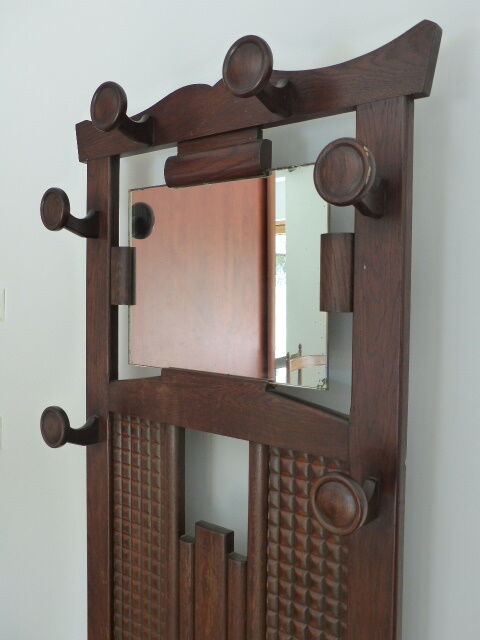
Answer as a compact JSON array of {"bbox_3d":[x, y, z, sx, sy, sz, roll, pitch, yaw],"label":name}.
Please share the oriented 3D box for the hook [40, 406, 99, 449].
[{"bbox_3d":[-0.360,0.229,1.201,0.085,0.095,0.106,3,3,37],"label":"hook"}]

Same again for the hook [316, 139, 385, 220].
[{"bbox_3d":[0.169,-0.196,0.788,0.085,0.095,0.106,3,3,37],"label":"hook"}]

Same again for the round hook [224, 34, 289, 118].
[{"bbox_3d":[0.038,-0.380,0.880,0.085,0.095,0.106,3,3,37],"label":"round hook"}]

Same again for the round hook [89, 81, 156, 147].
[{"bbox_3d":[-0.217,-0.393,1.071,0.085,0.095,0.106,3,3,37],"label":"round hook"}]

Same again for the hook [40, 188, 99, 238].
[{"bbox_3d":[-0.353,-0.223,1.179,0.085,0.095,0.106,3,3,37],"label":"hook"}]

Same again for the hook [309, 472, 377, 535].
[{"bbox_3d":[0.163,0.259,0.809,0.085,0.095,0.106,3,3,37],"label":"hook"}]

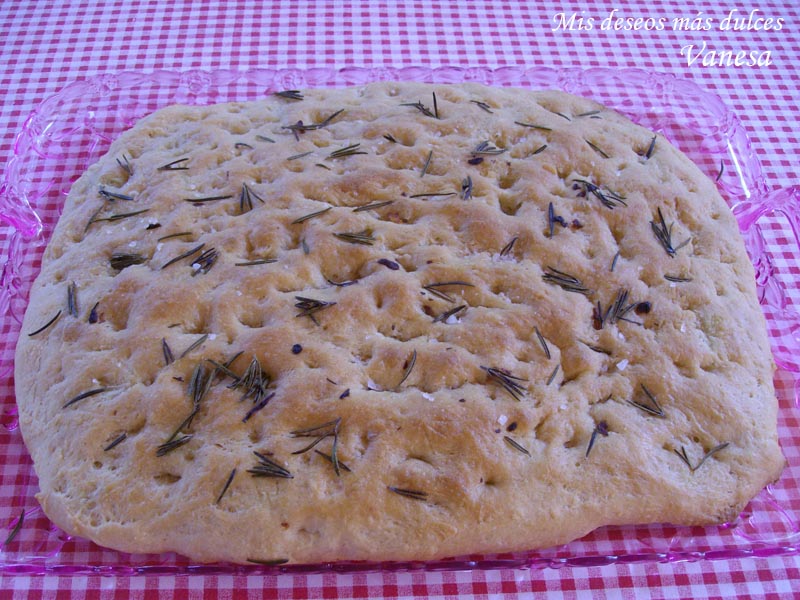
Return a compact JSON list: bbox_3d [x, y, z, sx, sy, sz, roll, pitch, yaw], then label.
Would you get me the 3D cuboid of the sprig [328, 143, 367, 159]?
[{"bbox_3d":[-0.030,-0.083,0.464,0.022,0.004,0.009,-8,54,-8],"label":"sprig"}]

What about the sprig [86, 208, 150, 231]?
[{"bbox_3d":[-0.151,-0.046,0.443,0.034,0.004,0.014,-22,57,-17],"label":"sprig"}]

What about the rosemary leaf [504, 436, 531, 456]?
[{"bbox_3d":[0.057,0.071,0.400,0.015,0.002,0.002,36,61,23],"label":"rosemary leaf"}]

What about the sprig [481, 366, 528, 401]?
[{"bbox_3d":[0.052,0.039,0.418,0.027,0.006,0.013,32,59,21],"label":"sprig"}]

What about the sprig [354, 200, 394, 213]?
[{"bbox_3d":[-0.016,-0.055,0.491,0.025,0.003,0.004,-15,55,-12],"label":"sprig"}]

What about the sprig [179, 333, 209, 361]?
[{"bbox_3d":[-0.107,0.025,0.432,0.002,0.002,0.019,34,60,22],"label":"sprig"}]

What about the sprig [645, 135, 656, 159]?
[{"bbox_3d":[0.133,-0.081,0.441,0.002,0.004,0.021,20,56,14],"label":"sprig"}]

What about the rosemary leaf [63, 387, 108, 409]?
[{"bbox_3d":[-0.141,0.043,0.373,0.021,0.003,0.003,-25,58,-19],"label":"rosemary leaf"}]

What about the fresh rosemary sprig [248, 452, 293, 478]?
[{"bbox_3d":[-0.050,0.065,0.312,0.019,0.005,0.009,28,57,18],"label":"fresh rosemary sprig"}]

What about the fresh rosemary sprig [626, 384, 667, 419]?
[{"bbox_3d":[0.100,0.040,0.335,0.016,0.004,0.011,22,56,14],"label":"fresh rosemary sprig"}]

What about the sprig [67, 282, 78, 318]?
[{"bbox_3d":[-0.178,0.001,0.452,0.006,0.003,0.025,-11,55,-9],"label":"sprig"}]

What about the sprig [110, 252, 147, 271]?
[{"bbox_3d":[-0.139,-0.018,0.420,0.019,0.004,0.011,9,53,5],"label":"sprig"}]

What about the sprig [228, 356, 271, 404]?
[{"bbox_3d":[-0.060,0.035,0.345,0.016,0.009,0.021,28,58,19],"label":"sprig"}]

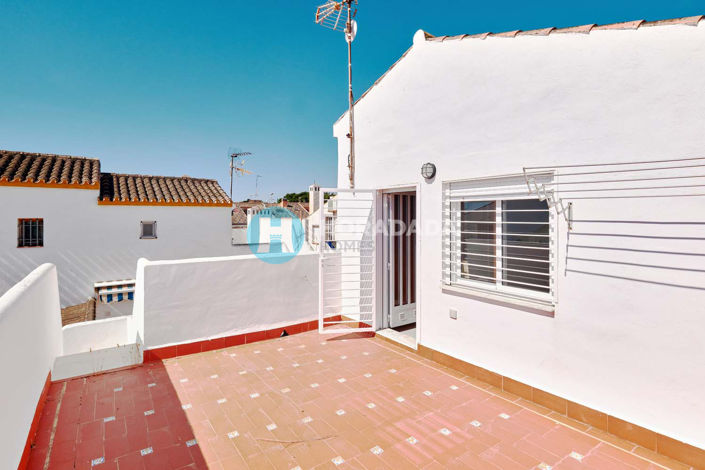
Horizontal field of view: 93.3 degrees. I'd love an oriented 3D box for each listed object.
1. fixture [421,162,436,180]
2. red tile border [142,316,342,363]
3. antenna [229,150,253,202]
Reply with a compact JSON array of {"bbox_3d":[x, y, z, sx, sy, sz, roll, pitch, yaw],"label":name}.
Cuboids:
[{"bbox_3d":[0.887,-0.738,3.857,0.090,0.185,0.185,-2,2,-37],"label":"fixture"},{"bbox_3d":[-1.357,1.434,4.778,2.777,0.146,0.025,-2,2,-34],"label":"red tile border"},{"bbox_3d":[-4.205,-2.159,12.500,0.850,2.000,0.500,0,2,12],"label":"antenna"}]

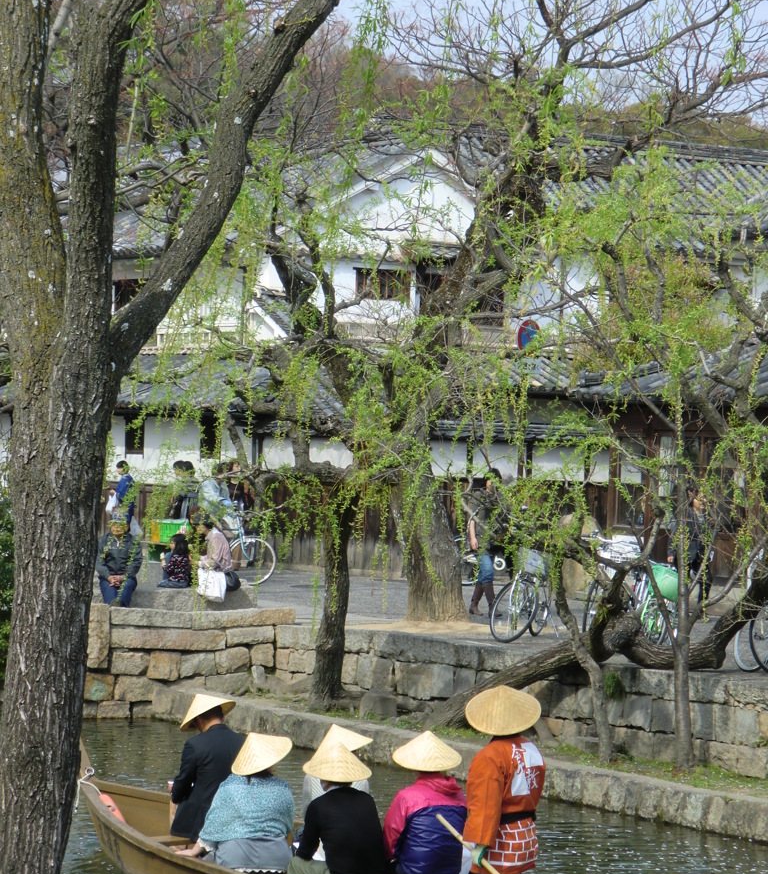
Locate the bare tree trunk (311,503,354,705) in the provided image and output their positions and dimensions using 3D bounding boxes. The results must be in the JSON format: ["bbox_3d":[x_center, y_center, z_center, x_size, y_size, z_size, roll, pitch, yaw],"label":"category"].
[{"bbox_3d":[-0.510,1.670,25.800,0.420,1.980,0.400,1,-1,0],"label":"bare tree trunk"}]

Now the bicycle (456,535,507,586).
[{"bbox_3d":[1.550,1.500,35.300,1.700,1.030,0.550,2,-1,-21],"label":"bicycle"}]

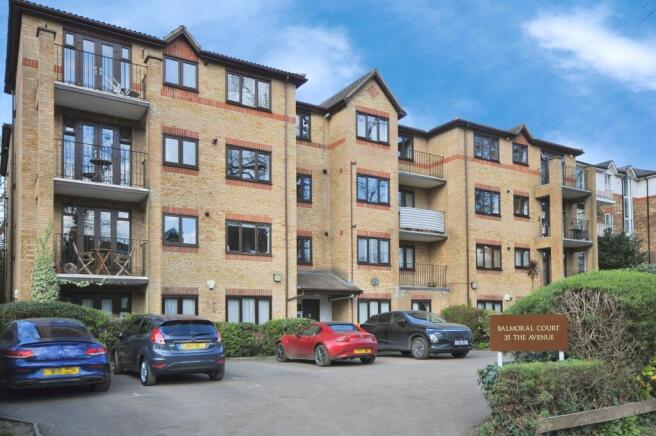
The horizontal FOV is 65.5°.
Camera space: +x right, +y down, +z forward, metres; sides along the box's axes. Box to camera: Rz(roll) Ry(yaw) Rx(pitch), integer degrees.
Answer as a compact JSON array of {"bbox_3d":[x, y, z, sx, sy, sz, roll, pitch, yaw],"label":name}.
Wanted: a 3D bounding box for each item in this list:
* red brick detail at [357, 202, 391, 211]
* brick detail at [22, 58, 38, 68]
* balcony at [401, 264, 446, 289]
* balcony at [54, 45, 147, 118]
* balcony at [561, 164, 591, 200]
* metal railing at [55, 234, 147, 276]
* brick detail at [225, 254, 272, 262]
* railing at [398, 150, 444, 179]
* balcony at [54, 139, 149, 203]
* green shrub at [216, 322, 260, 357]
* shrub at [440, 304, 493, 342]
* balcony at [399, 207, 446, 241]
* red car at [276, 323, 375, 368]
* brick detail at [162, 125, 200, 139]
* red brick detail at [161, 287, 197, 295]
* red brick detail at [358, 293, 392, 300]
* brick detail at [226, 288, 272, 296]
[{"bbox_3d":[2.001,-0.496,22.511,1.821,0.180,0.120,3,-6,-31],"label":"red brick detail"},{"bbox_3d":[-9.011,-4.664,15.445,0.409,0.240,0.120,3,-6,-31],"label":"brick detail"},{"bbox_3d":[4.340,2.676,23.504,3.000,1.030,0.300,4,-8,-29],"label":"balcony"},{"bbox_3d":[-6.730,-3.925,15.095,2.460,1.250,1.360,3,-6,-30],"label":"balcony"},{"bbox_3d":[13.127,-1.938,27.850,2.630,1.220,1.040,3,-6,-31],"label":"balcony"},{"bbox_3d":[-6.697,1.134,15.047,2.500,1.100,0.850,4,-8,-29],"label":"metal railing"},{"bbox_3d":[-2.708,1.385,17.470,1.724,0.210,0.100,6,-10,-32],"label":"brick detail"},{"bbox_3d":[4.451,-2.524,24.561,3.078,1.030,0.120,3,-6,-31],"label":"railing"},{"bbox_3d":[-6.730,-1.348,15.095,2.460,1.250,1.360,3,-6,-30],"label":"balcony"},{"bbox_3d":[-2.985,4.052,17.000,1.350,1.080,0.900,3,-6,-30],"label":"green shrub"},{"bbox_3d":[5.842,4.513,21.500,1.900,1.700,1.300,3,-6,-30],"label":"shrub"},{"bbox_3d":[4.102,0.283,24.064,3.000,1.280,1.400,4,-8,-29],"label":"balcony"},{"bbox_3d":[-0.110,3.840,15.750,1.740,1.235,3.920,6,-10,-34],"label":"red car"},{"bbox_3d":[-4.934,-2.806,16.985,1.230,0.235,0.100,4,-8,-29],"label":"brick detail"},{"bbox_3d":[-4.831,2.412,16.685,1.230,0.230,0.100,4,-8,-29],"label":"red brick detail"},{"bbox_3d":[1.974,3.286,21.336,1.719,0.230,0.100,6,-10,-32],"label":"red brick detail"},{"bbox_3d":[-2.803,2.667,18.200,1.800,0.240,0.100,3,-6,-30],"label":"brick detail"}]

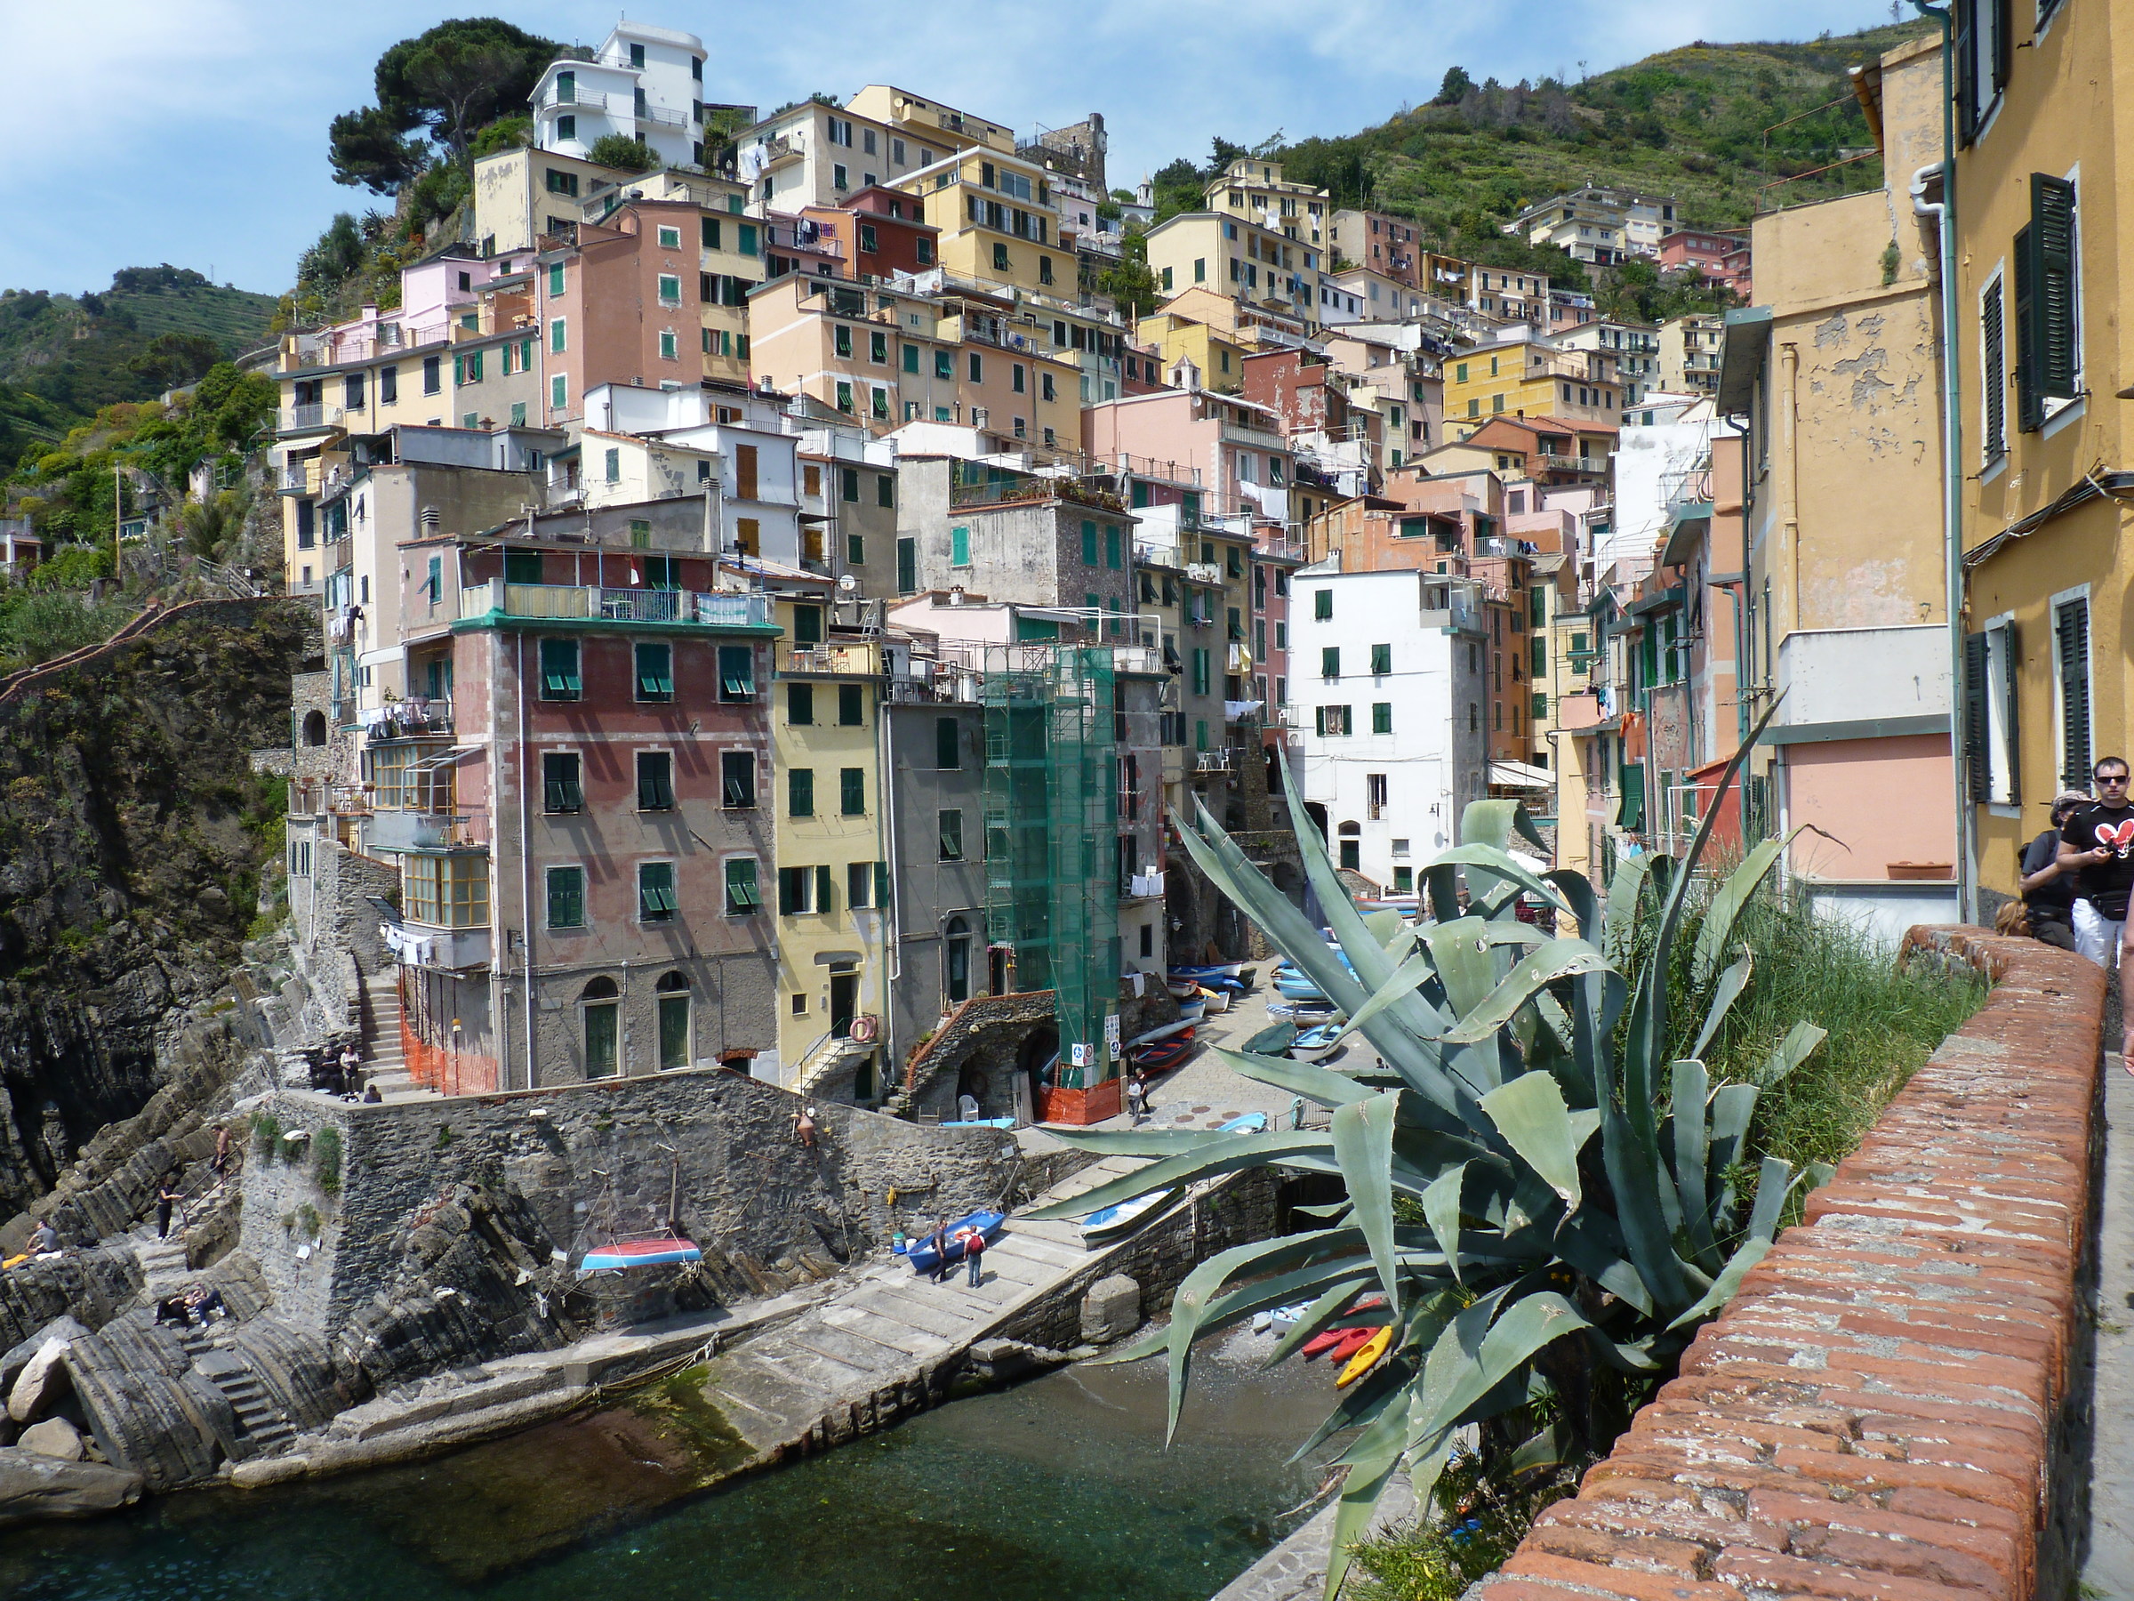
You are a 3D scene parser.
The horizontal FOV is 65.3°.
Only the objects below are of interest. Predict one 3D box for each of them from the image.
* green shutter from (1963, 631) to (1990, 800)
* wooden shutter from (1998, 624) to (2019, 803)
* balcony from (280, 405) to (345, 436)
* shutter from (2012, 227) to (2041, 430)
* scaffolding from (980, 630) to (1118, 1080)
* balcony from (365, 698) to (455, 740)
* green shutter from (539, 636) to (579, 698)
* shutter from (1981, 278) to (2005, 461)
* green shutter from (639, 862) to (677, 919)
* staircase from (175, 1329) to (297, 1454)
[{"bbox_3d":[8.568,-0.774,15.619,0.060,1.620,0.400,-1,0,8],"label":"green shutter"},{"bbox_3d":[8.108,-0.756,14.261,0.060,1.630,0.390,-1,0,23],"label":"wooden shutter"},{"bbox_3d":[-34.622,-17.363,76.401,3.635,1.250,0.950,-1,0,27],"label":"balcony"},{"bbox_3d":[8.149,-3.982,14.125,0.050,1.660,0.480,-1,0,10],"label":"shutter"},{"bbox_3d":[-0.502,2.566,55.700,4.500,15.200,2.100,-1,0,-34],"label":"scaffolding"},{"bbox_3d":[-19.386,-2.380,49.000,3.900,1.120,1.150,-1,0,41],"label":"balcony"},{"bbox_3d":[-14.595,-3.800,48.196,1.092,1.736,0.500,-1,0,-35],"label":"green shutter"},{"bbox_3d":[8.304,-3.843,14.899,0.060,1.580,0.670,-1,0,18],"label":"shutter"},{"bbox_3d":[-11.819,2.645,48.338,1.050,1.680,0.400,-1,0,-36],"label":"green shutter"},{"bbox_3d":[-18.897,13.569,38.000,2.800,2.150,1.100,-1,0,26],"label":"staircase"}]

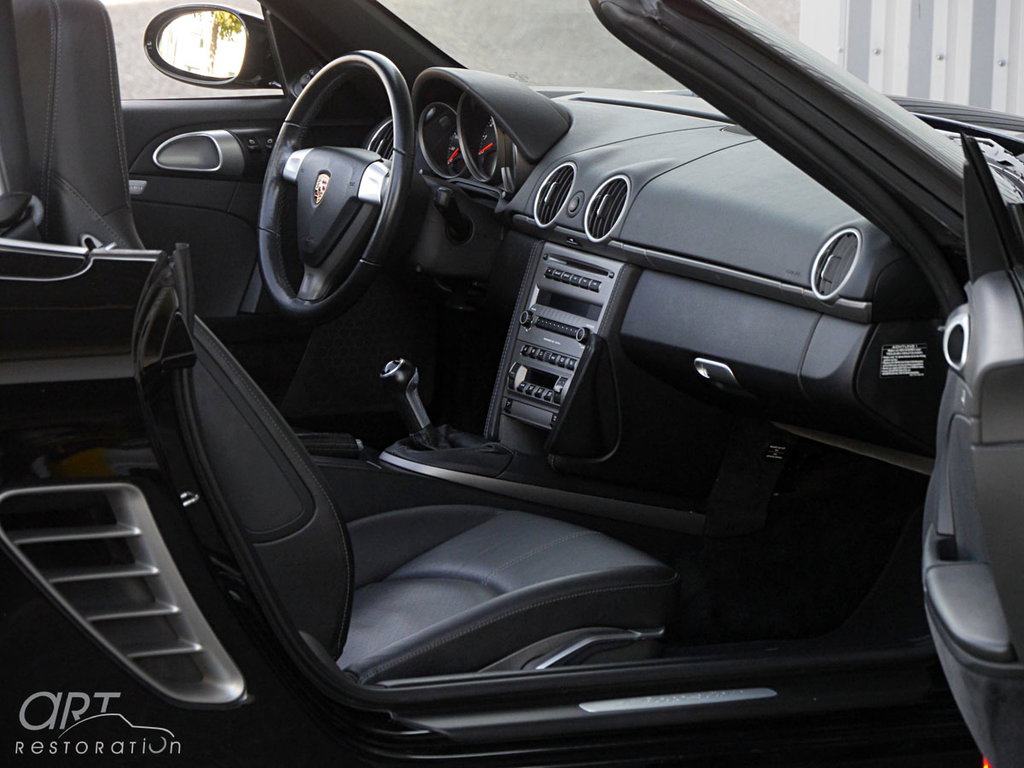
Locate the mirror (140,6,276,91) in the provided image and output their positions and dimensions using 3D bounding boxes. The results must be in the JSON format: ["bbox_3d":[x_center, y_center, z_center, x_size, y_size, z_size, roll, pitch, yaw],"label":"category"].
[{"bbox_3d":[-0.405,-0.469,8.176,0.130,0.118,0.205,-6,12,-42],"label":"mirror"}]

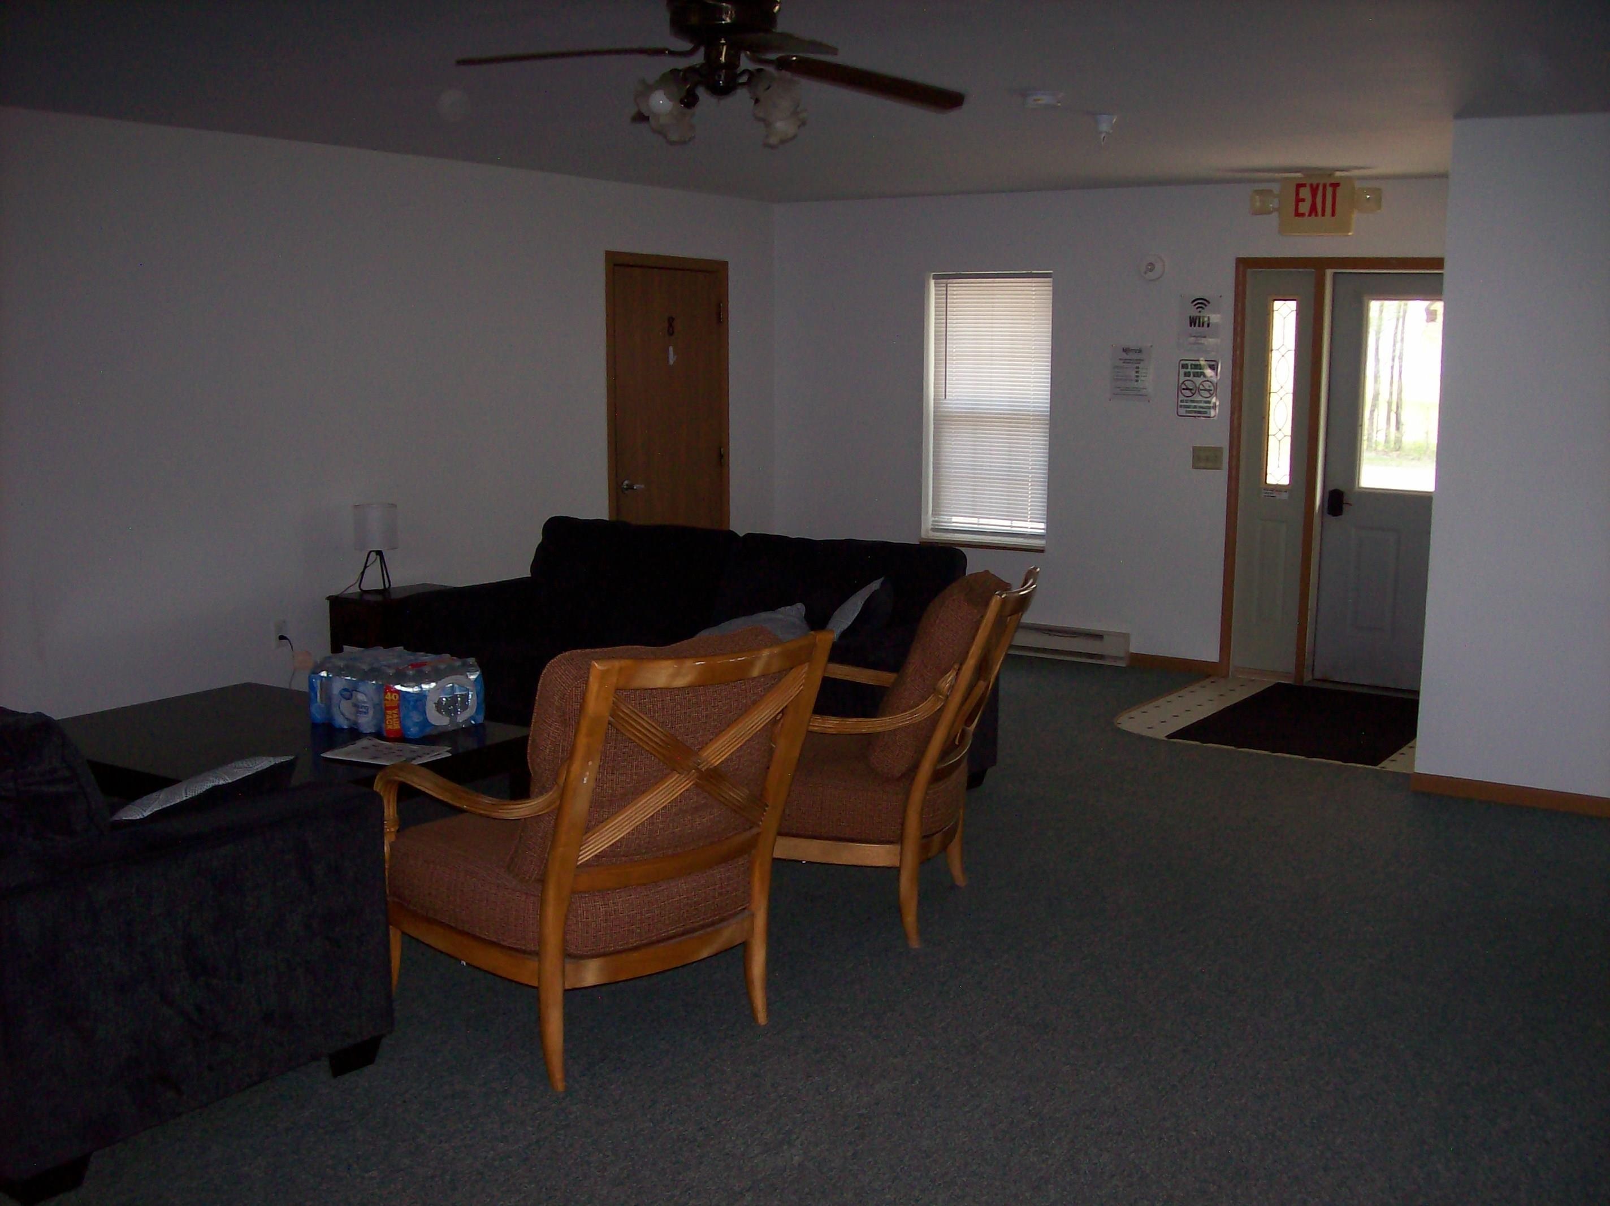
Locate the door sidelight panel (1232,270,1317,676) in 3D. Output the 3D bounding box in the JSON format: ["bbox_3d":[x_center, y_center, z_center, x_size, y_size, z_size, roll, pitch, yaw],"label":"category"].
[{"bbox_3d":[2.287,-0.612,8.213,0.342,2.020,0.070,6,11,33],"label":"door sidelight panel"}]

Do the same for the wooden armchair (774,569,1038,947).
[{"bbox_3d":[0.164,0.409,4.919,0.940,1.000,0.720,3,9,18],"label":"wooden armchair"}]

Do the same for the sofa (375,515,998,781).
[{"bbox_3d":[-0.446,0.193,6.566,2.230,0.920,0.980,6,11,33],"label":"sofa"}]

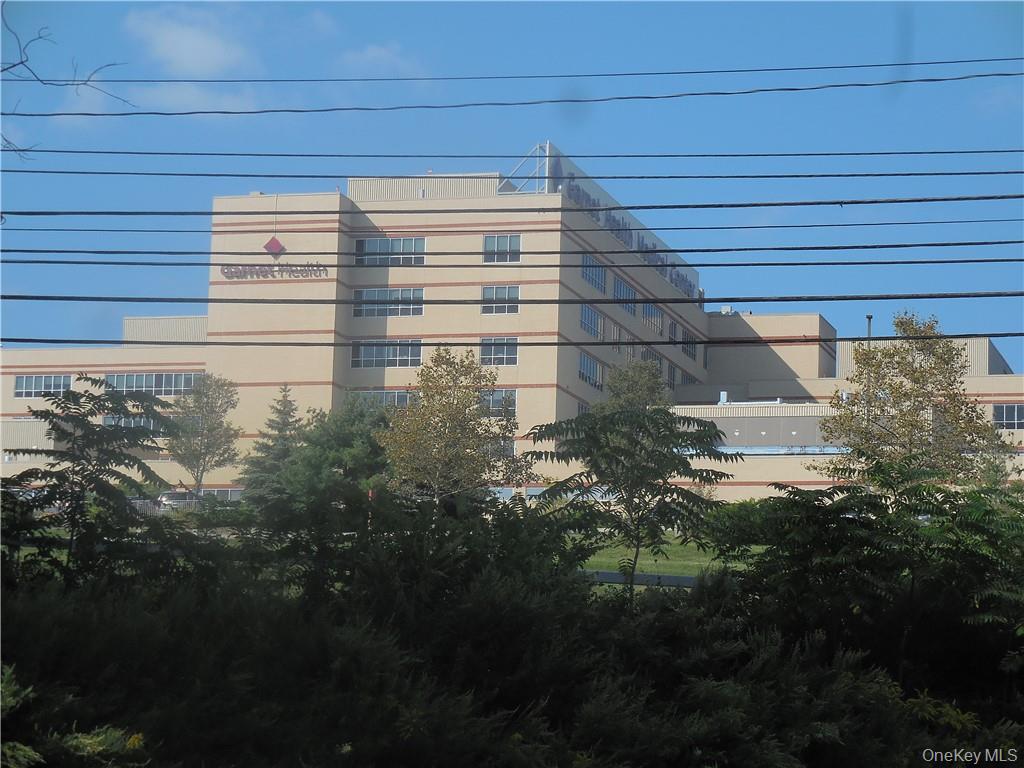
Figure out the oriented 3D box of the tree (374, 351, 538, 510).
[{"bbox_3d":[-2.680,2.803,140.003,7.570,9.160,7.190,2,-9,0],"label":"tree"}]

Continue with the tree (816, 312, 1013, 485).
[{"bbox_3d":[17.772,1.759,128.004,8.480,9.990,8.060,2,-9,0],"label":"tree"}]

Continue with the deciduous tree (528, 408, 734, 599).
[{"bbox_3d":[1.319,1.450,32.001,2.270,2.430,2.160,2,-9,0],"label":"deciduous tree"}]

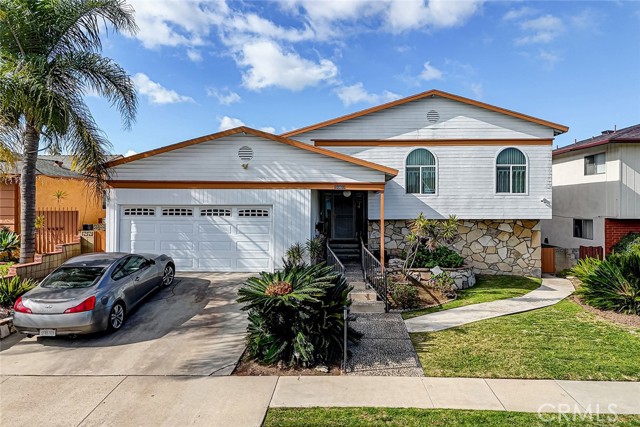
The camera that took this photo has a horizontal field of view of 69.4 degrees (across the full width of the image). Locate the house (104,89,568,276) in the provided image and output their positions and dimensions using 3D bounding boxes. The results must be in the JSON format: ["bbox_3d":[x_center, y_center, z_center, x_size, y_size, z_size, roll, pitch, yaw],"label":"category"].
[{"bbox_3d":[1.500,-1.000,19.700,15.600,7.000,11.000,0,1,2],"label":"house"}]

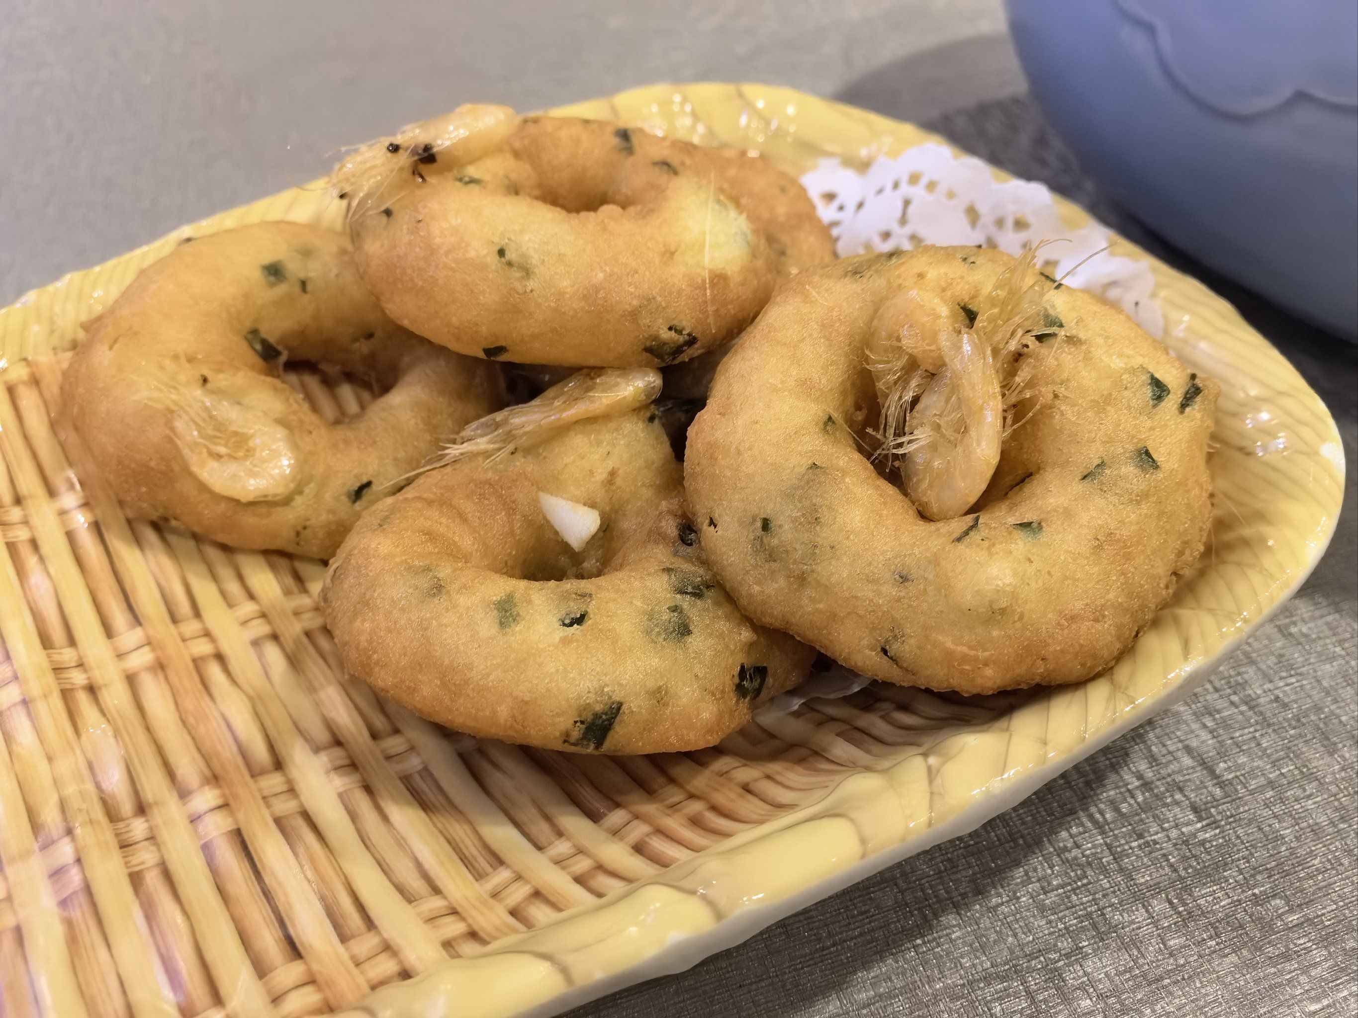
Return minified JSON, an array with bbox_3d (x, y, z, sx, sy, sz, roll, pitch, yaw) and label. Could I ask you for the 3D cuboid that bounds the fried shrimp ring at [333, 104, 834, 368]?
[{"bbox_3d":[-0.023,-0.061,0.229,0.095,0.033,0.093,1,37,-1],"label":"fried shrimp ring"}]

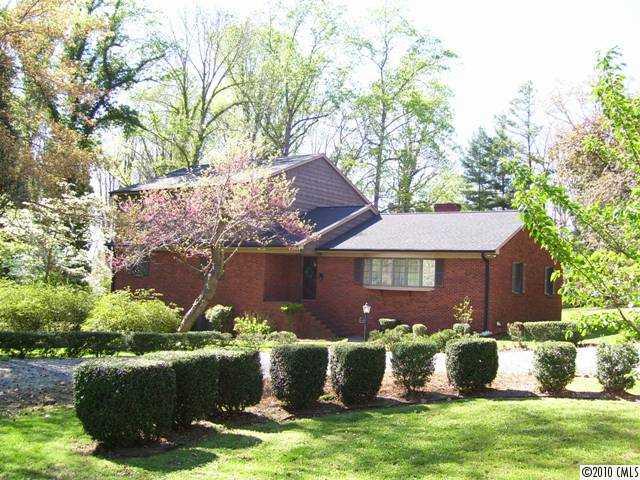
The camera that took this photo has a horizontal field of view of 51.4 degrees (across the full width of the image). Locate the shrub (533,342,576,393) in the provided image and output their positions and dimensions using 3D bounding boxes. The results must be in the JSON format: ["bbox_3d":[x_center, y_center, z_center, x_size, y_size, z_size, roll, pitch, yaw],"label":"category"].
[{"bbox_3d":[4.039,2.203,11.463,0.727,0.828,0.727,2,-3,0],"label":"shrub"}]

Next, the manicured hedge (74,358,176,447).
[{"bbox_3d":[-2.425,1.966,8.300,1.120,0.940,0.930,0,-1,-17],"label":"manicured hedge"}]

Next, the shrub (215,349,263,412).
[{"bbox_3d":[-1.422,2.316,11.200,0.900,0.930,0.850,0,-1,-15],"label":"shrub"}]

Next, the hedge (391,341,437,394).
[{"bbox_3d":[1.518,2.060,10.807,0.707,0.818,0.707,2,-3,0],"label":"hedge"}]

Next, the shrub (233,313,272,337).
[{"bbox_3d":[-2.971,3.670,29.300,1.700,1.200,1.600,2,-3,0],"label":"shrub"}]

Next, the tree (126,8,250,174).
[{"bbox_3d":[-11.031,-6.588,55.000,10.300,24.600,10.000,2,-3,0],"label":"tree"}]

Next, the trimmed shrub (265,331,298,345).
[{"bbox_3d":[-1.388,3.492,24.000,1.150,0.620,1.050,0,-1,0],"label":"trimmed shrub"}]

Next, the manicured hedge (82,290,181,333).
[{"bbox_3d":[-6.514,2.783,23.000,3.200,2.000,2.800,0,-1,-20],"label":"manicured hedge"}]

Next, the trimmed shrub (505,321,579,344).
[{"bbox_3d":[8.563,3.455,25.500,2.500,0.850,1.100,0,-1,0],"label":"trimmed shrub"}]

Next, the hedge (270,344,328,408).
[{"bbox_3d":[-0.282,1.870,9.151,0.768,0.848,0.768,2,-3,0],"label":"hedge"}]

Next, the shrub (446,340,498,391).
[{"bbox_3d":[2.979,2.410,13.000,0.880,0.930,0.800,0,-1,-12],"label":"shrub"}]

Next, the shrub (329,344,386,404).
[{"bbox_3d":[0.549,1.921,9.494,0.747,0.858,0.747,2,-3,0],"label":"shrub"}]

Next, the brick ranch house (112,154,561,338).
[{"bbox_3d":[0.031,-0.016,36.953,23.569,9.734,10.898,0,-4,36],"label":"brick ranch house"}]

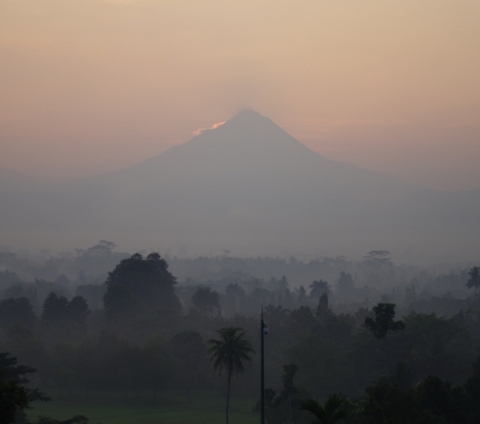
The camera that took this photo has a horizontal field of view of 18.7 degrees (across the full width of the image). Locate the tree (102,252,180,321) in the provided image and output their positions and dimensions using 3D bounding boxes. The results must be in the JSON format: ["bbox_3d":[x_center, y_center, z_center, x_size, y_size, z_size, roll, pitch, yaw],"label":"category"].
[{"bbox_3d":[-35.880,28.600,530.000,28.000,28.000,26.000,0,-1,0],"label":"tree"}]

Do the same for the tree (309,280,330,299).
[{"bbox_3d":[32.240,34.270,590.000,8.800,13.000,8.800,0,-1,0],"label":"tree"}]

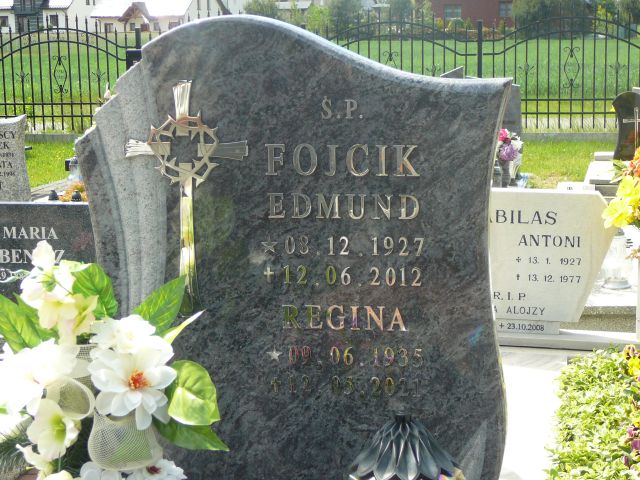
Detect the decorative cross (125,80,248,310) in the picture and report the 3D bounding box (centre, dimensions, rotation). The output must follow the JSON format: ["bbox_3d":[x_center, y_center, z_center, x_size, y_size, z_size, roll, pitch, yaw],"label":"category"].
[{"bbox_3d":[-0.226,-0.071,2.244,0.218,0.400,0.020,1,10,11],"label":"decorative cross"}]

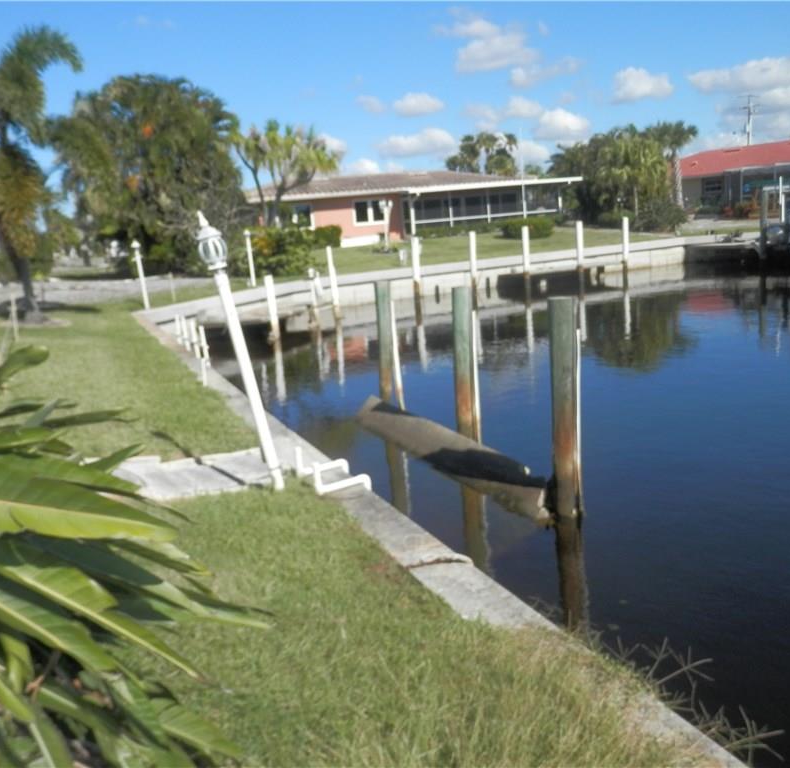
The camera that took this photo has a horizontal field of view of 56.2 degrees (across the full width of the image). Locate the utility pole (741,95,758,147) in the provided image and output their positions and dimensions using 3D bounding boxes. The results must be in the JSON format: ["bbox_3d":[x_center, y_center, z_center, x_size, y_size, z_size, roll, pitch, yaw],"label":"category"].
[{"bbox_3d":[33.224,-21.791,69.548,1.700,10.290,0.500,-5,12,0],"label":"utility pole"}]

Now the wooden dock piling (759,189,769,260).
[{"bbox_3d":[11.879,-5.043,23.905,0.260,2.480,0.260,-5,12,0],"label":"wooden dock piling"}]

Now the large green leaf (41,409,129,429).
[{"bbox_3d":[-1.158,0.128,2.750,0.370,0.070,0.140,-5,13,0],"label":"large green leaf"}]

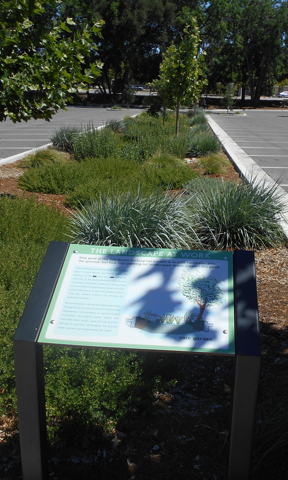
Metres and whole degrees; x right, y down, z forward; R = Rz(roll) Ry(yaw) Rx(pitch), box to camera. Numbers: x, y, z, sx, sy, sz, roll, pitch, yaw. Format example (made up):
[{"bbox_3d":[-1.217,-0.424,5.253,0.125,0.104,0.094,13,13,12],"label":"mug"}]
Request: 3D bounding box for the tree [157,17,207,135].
[{"bbox_3d":[1.530,-6.446,19.210,2.000,4.750,2.000,2,16,5],"label":"tree"}]

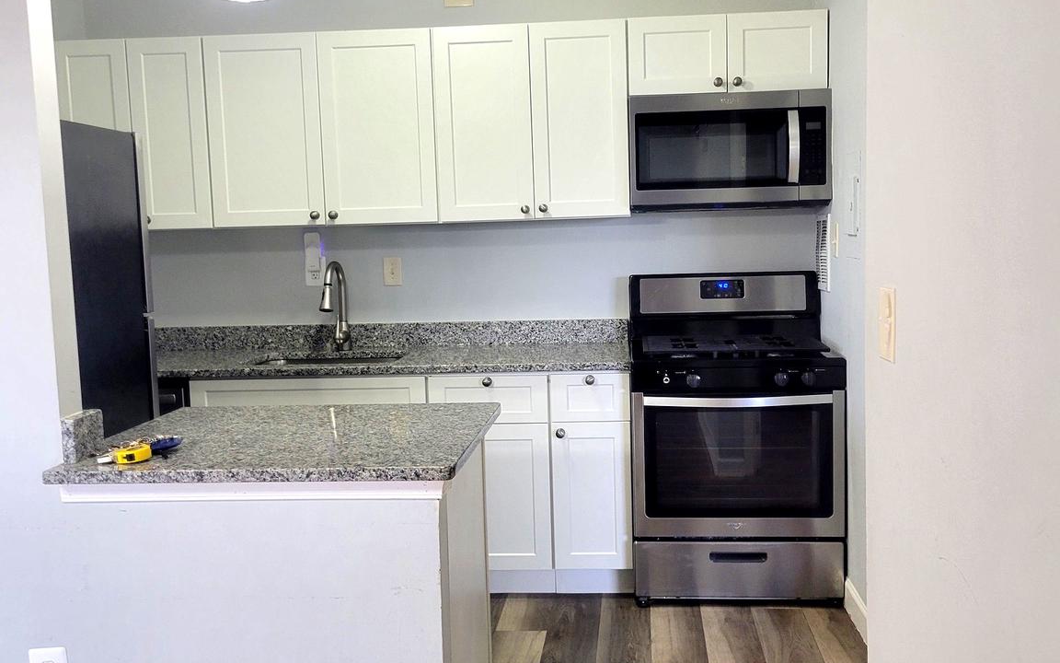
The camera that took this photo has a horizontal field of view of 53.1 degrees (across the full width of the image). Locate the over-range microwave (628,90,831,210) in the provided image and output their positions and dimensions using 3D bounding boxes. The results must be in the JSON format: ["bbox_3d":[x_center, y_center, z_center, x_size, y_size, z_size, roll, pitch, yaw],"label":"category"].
[{"bbox_3d":[0.771,-0.703,4.185,0.759,0.425,0.410,-1,6,6],"label":"over-range microwave"}]

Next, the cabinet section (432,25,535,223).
[{"bbox_3d":[-0.172,-0.831,4.340,0.384,0.757,0.320,-1,6,4],"label":"cabinet section"}]

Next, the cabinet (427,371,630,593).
[{"bbox_3d":[0.036,0.555,4.296,0.762,0.873,0.645,-1,6,5],"label":"cabinet"}]

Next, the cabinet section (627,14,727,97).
[{"bbox_3d":[0.582,-1.078,4.259,0.381,0.289,0.320,-1,6,4],"label":"cabinet section"}]

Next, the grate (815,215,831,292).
[{"bbox_3d":[1.166,-0.315,4.218,0.018,0.305,0.300,-1,6,5],"label":"grate"}]

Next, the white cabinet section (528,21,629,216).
[{"bbox_3d":[0.209,-0.838,4.310,0.379,0.757,0.320,-1,6,4],"label":"white cabinet section"}]

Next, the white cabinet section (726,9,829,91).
[{"bbox_3d":[0.962,-1.085,4.229,0.382,0.289,0.320,-1,6,4],"label":"white cabinet section"}]

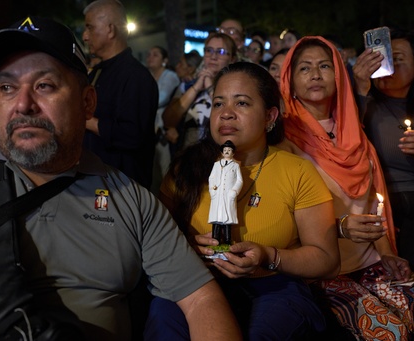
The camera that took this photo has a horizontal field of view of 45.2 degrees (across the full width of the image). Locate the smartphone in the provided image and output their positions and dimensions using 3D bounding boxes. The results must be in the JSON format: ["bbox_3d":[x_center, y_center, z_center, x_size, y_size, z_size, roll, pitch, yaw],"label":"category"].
[{"bbox_3d":[0.566,-0.386,1.632,0.076,0.160,0.009,-9,24,16],"label":"smartphone"}]

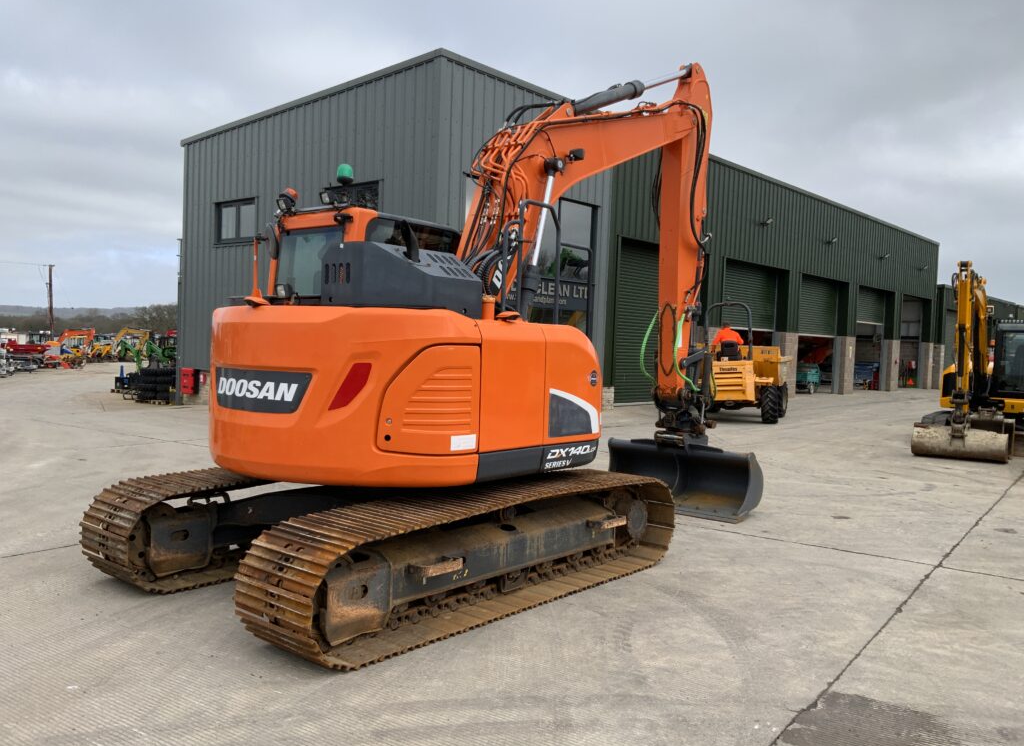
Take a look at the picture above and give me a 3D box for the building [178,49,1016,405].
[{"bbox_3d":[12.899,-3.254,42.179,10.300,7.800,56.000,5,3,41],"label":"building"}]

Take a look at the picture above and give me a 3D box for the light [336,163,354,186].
[{"bbox_3d":[-1.291,-1.539,6.650,0.135,0.165,0.135,2,2,0],"label":"light"}]

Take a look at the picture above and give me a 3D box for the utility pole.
[{"bbox_3d":[-40.822,-5.714,76.000,0.650,8.000,0.400,0,3,0],"label":"utility pole"}]

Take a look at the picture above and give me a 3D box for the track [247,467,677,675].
[{"bbox_3d":[-0.090,1.217,6.071,0.700,0.730,3.755,3,2,40],"label":"track"}]

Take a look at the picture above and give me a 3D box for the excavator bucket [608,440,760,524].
[{"bbox_3d":[1.882,1.145,9.745,1.740,0.780,0.660,3,2,40],"label":"excavator bucket"}]

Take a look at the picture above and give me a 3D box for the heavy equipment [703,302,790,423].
[{"bbox_3d":[5.886,-0.296,22.100,2.150,2.880,4.100,3,3,23],"label":"heavy equipment"}]

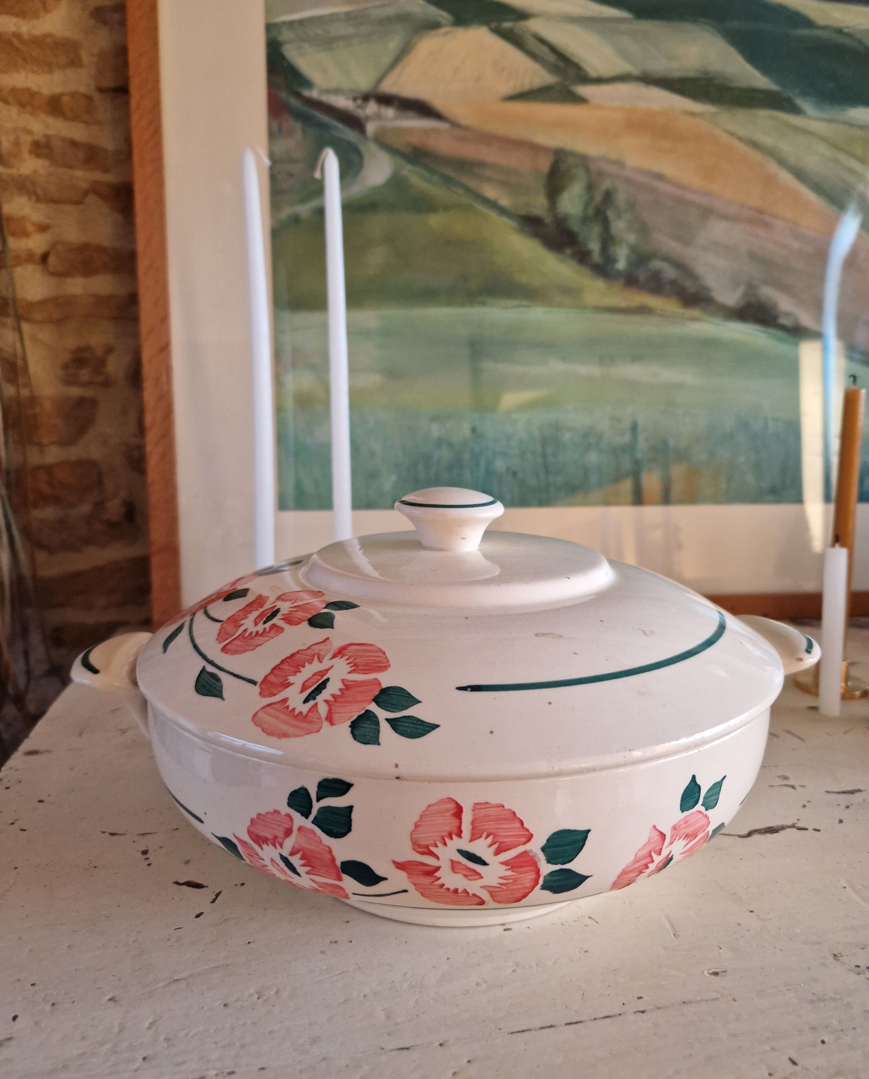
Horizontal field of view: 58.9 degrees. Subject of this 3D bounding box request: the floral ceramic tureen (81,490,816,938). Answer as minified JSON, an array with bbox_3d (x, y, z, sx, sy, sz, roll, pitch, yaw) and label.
[{"bbox_3d":[0.008,0.051,0.326,0.316,0.147,0.255,-1,10,-4],"label":"floral ceramic tureen"}]

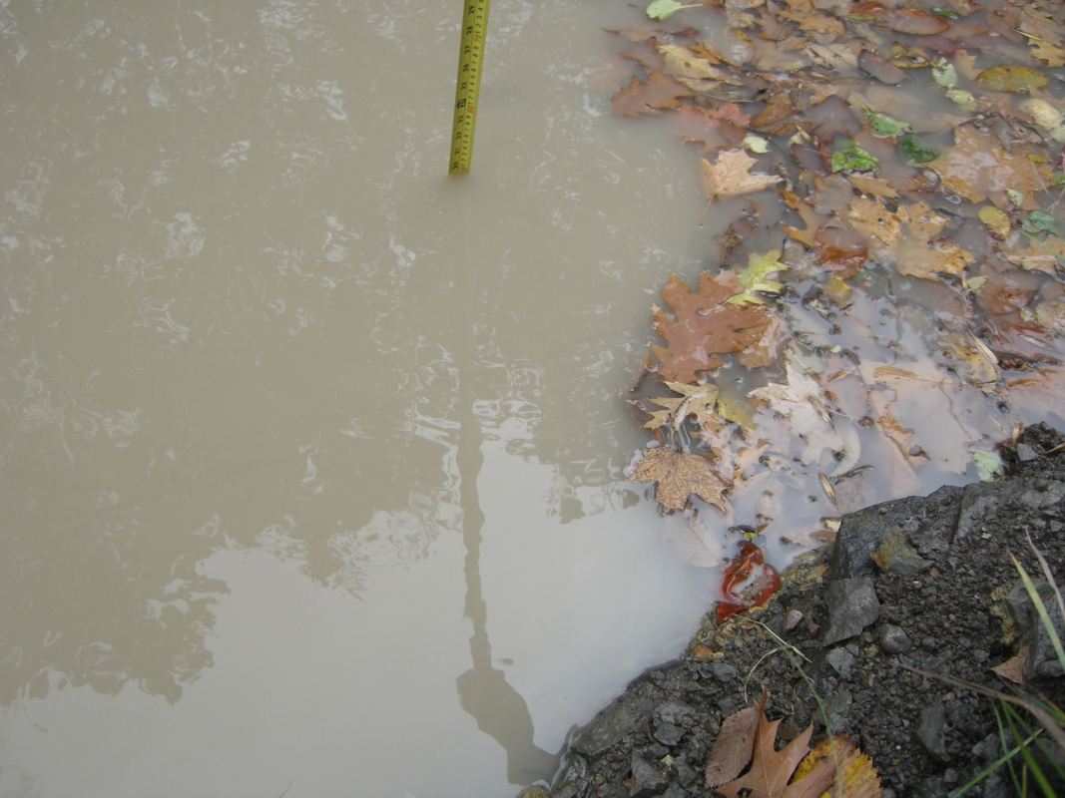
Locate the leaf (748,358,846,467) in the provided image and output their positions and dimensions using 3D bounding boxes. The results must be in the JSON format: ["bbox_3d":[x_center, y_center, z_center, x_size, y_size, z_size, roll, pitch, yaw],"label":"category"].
[{"bbox_3d":[0.260,0.012,1.124,0.073,0.015,0.117,-22,58,-19],"label":"leaf"}]

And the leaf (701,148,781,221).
[{"bbox_3d":[0.220,-0.234,1.301,0.095,0.020,0.138,23,55,12],"label":"leaf"}]

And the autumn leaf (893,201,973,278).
[{"bbox_3d":[0.443,-0.175,1.293,0.085,0.015,0.120,2,54,-3],"label":"autumn leaf"}]

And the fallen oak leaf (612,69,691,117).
[{"bbox_3d":[0.135,-0.362,1.405,0.105,0.012,0.072,-31,62,-24],"label":"fallen oak leaf"}]

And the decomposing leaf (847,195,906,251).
[{"bbox_3d":[0.381,-0.193,1.288,0.058,0.014,0.083,-7,54,-10],"label":"decomposing leaf"}]

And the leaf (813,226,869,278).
[{"bbox_3d":[0.332,-0.160,1.259,0.064,0.015,0.065,33,57,19],"label":"leaf"}]

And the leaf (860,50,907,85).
[{"bbox_3d":[0.439,-0.414,1.468,0.074,0.012,0.042,34,58,19],"label":"leaf"}]

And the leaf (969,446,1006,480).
[{"bbox_3d":[0.436,0.063,1.118,0.025,0.010,0.037,-2,54,-6],"label":"leaf"}]

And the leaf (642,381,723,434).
[{"bbox_3d":[0.143,0.009,1.113,0.074,0.018,0.061,6,53,0],"label":"leaf"}]

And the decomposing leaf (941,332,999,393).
[{"bbox_3d":[0.446,-0.040,1.194,0.046,0.010,0.072,-6,55,-9],"label":"decomposing leaf"}]

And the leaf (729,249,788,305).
[{"bbox_3d":[0.242,-0.126,1.226,0.045,0.014,0.098,23,55,12],"label":"leaf"}]

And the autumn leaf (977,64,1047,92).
[{"bbox_3d":[0.600,-0.401,1.462,0.093,0.012,0.053,-2,53,-6],"label":"autumn leaf"}]

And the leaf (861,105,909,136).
[{"bbox_3d":[0.418,-0.332,1.406,0.064,0.012,0.038,28,57,15],"label":"leaf"}]

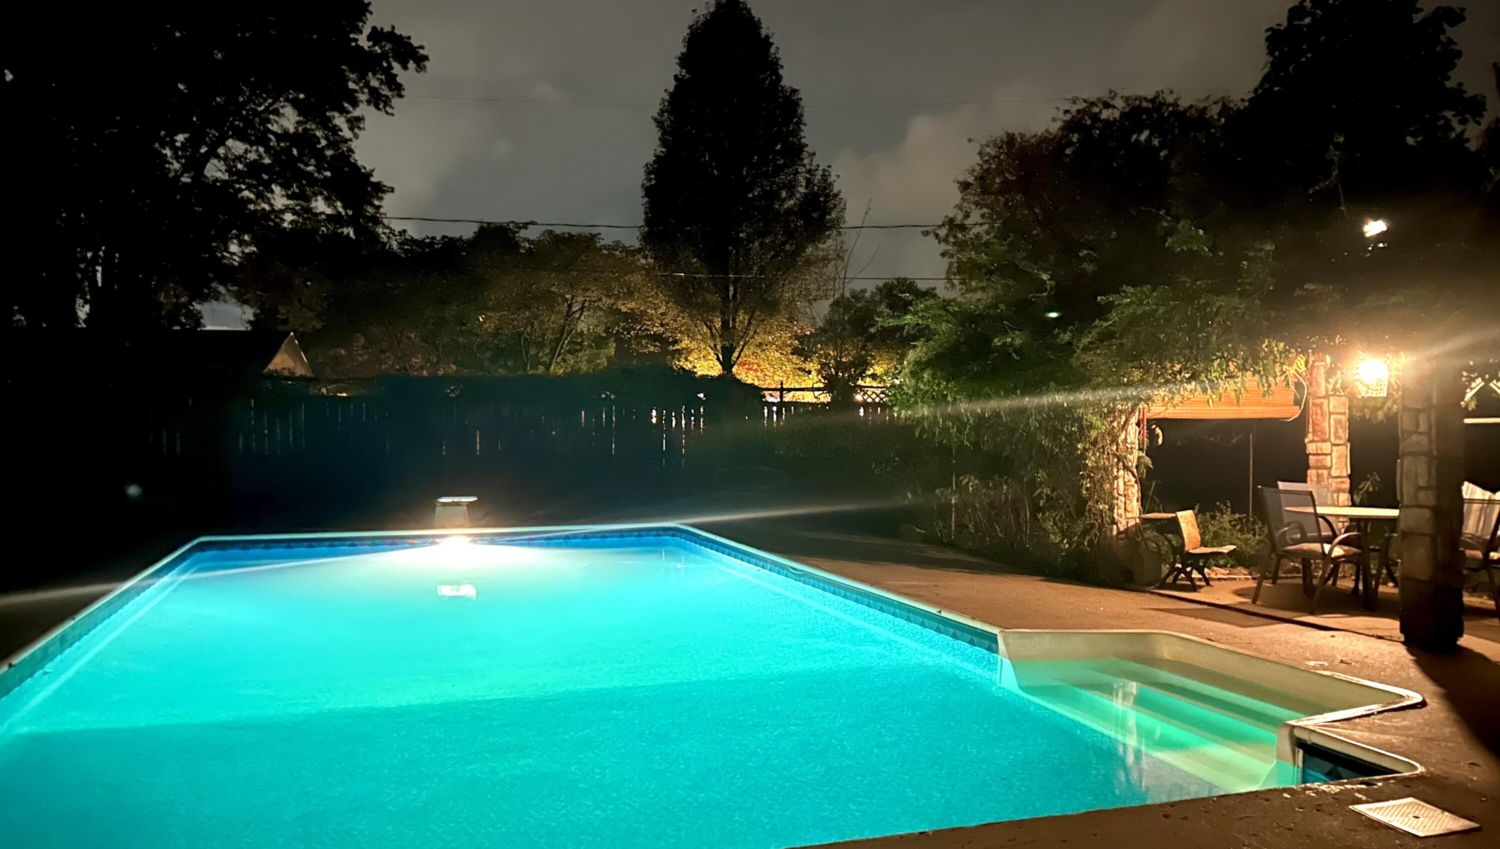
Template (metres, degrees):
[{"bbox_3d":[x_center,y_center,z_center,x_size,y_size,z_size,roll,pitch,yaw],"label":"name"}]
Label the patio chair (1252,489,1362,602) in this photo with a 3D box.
[{"bbox_3d":[4.452,0.979,8.943,0.670,0.930,0.600,0,0,-19],"label":"patio chair"}]

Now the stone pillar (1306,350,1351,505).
[{"bbox_3d":[5.377,0.398,10.473,0.280,2.080,0.280,0,0,-19],"label":"stone pillar"}]

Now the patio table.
[{"bbox_3d":[5.013,1.077,9.311,1.080,0.730,1.080,0,0,-19],"label":"patio table"}]

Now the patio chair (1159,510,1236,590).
[{"bbox_3d":[4.052,1.108,10.165,0.500,0.670,0.470,0,0,33],"label":"patio chair"}]

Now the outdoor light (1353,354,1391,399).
[{"bbox_3d":[5.126,-0.389,9.292,0.280,0.340,0.280,0,0,29],"label":"outdoor light"}]

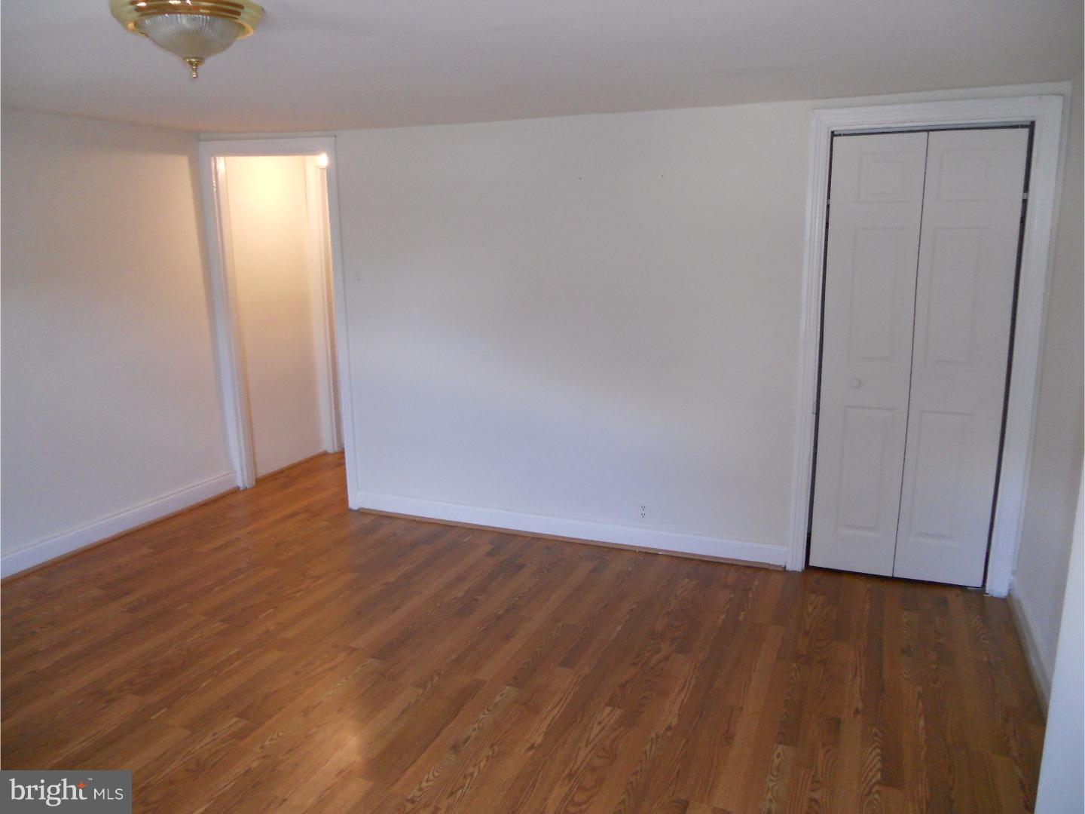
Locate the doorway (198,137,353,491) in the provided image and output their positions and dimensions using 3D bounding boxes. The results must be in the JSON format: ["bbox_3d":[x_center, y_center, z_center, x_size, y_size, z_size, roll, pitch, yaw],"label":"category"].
[{"bbox_3d":[-1.530,-0.472,5.038,0.959,2.129,0.120,4,13,22],"label":"doorway"}]

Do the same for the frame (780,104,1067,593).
[{"bbox_3d":[1.628,-0.227,3.744,0.948,2.114,0.110,4,13,22],"label":"frame"}]

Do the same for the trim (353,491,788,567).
[{"bbox_3d":[0.051,0.643,4.556,2.445,0.112,0.020,4,13,22],"label":"trim"}]

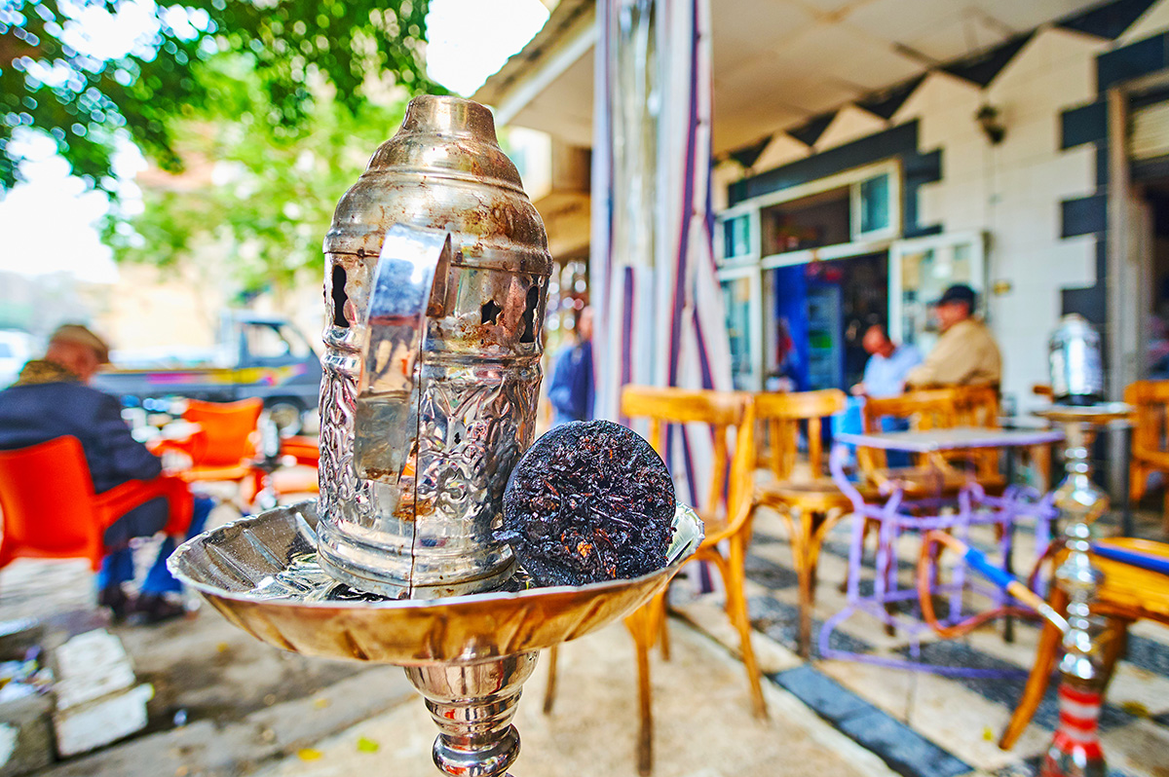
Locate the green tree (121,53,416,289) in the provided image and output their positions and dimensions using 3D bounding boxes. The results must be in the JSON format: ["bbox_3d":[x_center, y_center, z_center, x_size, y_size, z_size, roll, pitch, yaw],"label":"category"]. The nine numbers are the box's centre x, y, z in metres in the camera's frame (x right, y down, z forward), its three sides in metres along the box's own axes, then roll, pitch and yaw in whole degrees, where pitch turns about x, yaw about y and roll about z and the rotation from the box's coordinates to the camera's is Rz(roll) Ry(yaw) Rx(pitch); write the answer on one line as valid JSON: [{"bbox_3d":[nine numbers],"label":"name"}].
[{"bbox_3d":[-6.100,-2.600,11.000,5.200,6.600,5.000,0,0,-29],"label":"green tree"}]

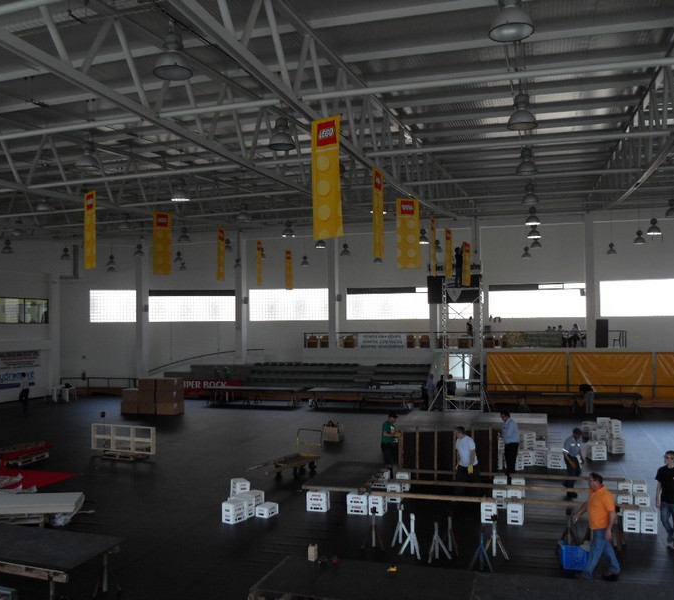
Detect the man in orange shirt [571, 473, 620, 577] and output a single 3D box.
[{"bbox_3d":[3.982,3.468,9.930,0.680,1.660,0.520,0,-2,-16],"label":"man in orange shirt"}]

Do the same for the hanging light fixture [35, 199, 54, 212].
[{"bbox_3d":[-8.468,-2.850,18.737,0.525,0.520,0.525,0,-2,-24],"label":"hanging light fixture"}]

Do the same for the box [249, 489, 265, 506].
[{"bbox_3d":[-1.811,4.475,14.226,0.290,0.410,0.400,-1,-2,28],"label":"box"}]

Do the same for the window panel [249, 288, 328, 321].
[{"bbox_3d":[-2.982,0.304,40.200,4.900,1.960,0.120,-1,-2,5],"label":"window panel"}]

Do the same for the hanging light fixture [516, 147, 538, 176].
[{"bbox_3d":[3.911,-2.840,13.300,0.450,0.550,0.450,-1,-2,16],"label":"hanging light fixture"}]

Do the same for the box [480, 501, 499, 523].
[{"bbox_3d":[3.189,4.410,13.550,0.300,0.415,0.400,-1,-2,16],"label":"box"}]

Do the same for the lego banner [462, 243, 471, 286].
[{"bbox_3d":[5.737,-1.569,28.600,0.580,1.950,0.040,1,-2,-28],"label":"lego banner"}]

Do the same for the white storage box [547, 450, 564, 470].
[{"bbox_3d":[6.194,4.541,18.376,0.405,0.420,0.300,-1,-2,24],"label":"white storage box"}]

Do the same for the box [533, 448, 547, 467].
[{"bbox_3d":[5.726,4.428,18.148,0.435,0.410,0.295,-1,-2,24],"label":"box"}]

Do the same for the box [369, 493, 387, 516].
[{"bbox_3d":[0.890,4.308,13.729,0.295,0.410,0.435,-1,-2,16],"label":"box"}]

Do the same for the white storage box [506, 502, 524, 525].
[{"bbox_3d":[3.694,4.403,13.446,0.295,0.415,0.400,-1,-2,16],"label":"white storage box"}]

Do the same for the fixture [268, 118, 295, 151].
[{"bbox_3d":[-0.992,-3.022,11.689,0.495,0.540,0.495,-1,-2,0],"label":"fixture"}]

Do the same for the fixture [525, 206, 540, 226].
[{"bbox_3d":[6.408,-2.782,21.175,0.495,0.540,0.495,-1,-2,16],"label":"fixture"}]

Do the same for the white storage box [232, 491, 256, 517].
[{"bbox_3d":[-2.006,4.436,13.885,0.290,0.400,0.430,-2,-2,39],"label":"white storage box"}]

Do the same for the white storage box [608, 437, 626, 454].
[{"bbox_3d":[8.769,4.589,20.338,0.405,0.410,0.290,0,-2,-11],"label":"white storage box"}]

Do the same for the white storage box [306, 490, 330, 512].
[{"bbox_3d":[-0.400,4.431,14.270,0.430,0.400,0.290,-1,-2,14],"label":"white storage box"}]

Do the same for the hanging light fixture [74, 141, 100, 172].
[{"bbox_3d":[-5.306,-3.096,13.764,0.525,0.560,0.525,0,-2,-21],"label":"hanging light fixture"}]

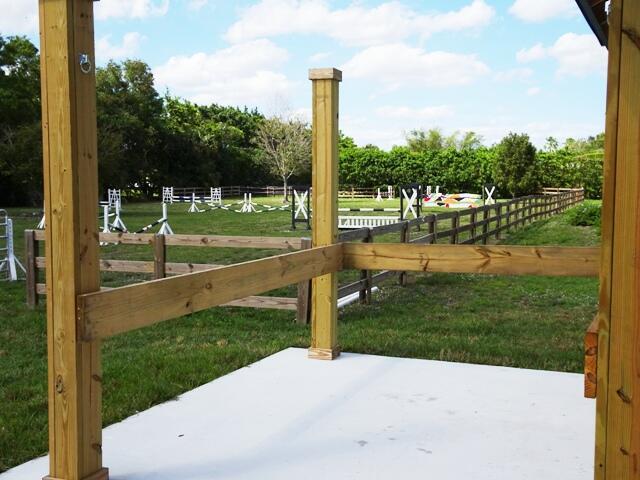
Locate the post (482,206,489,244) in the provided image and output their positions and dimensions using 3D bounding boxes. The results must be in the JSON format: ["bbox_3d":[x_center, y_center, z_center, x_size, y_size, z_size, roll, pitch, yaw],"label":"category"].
[{"bbox_3d":[4.518,-0.383,20.193,0.140,1.090,0.140,2,5,22],"label":"post"}]

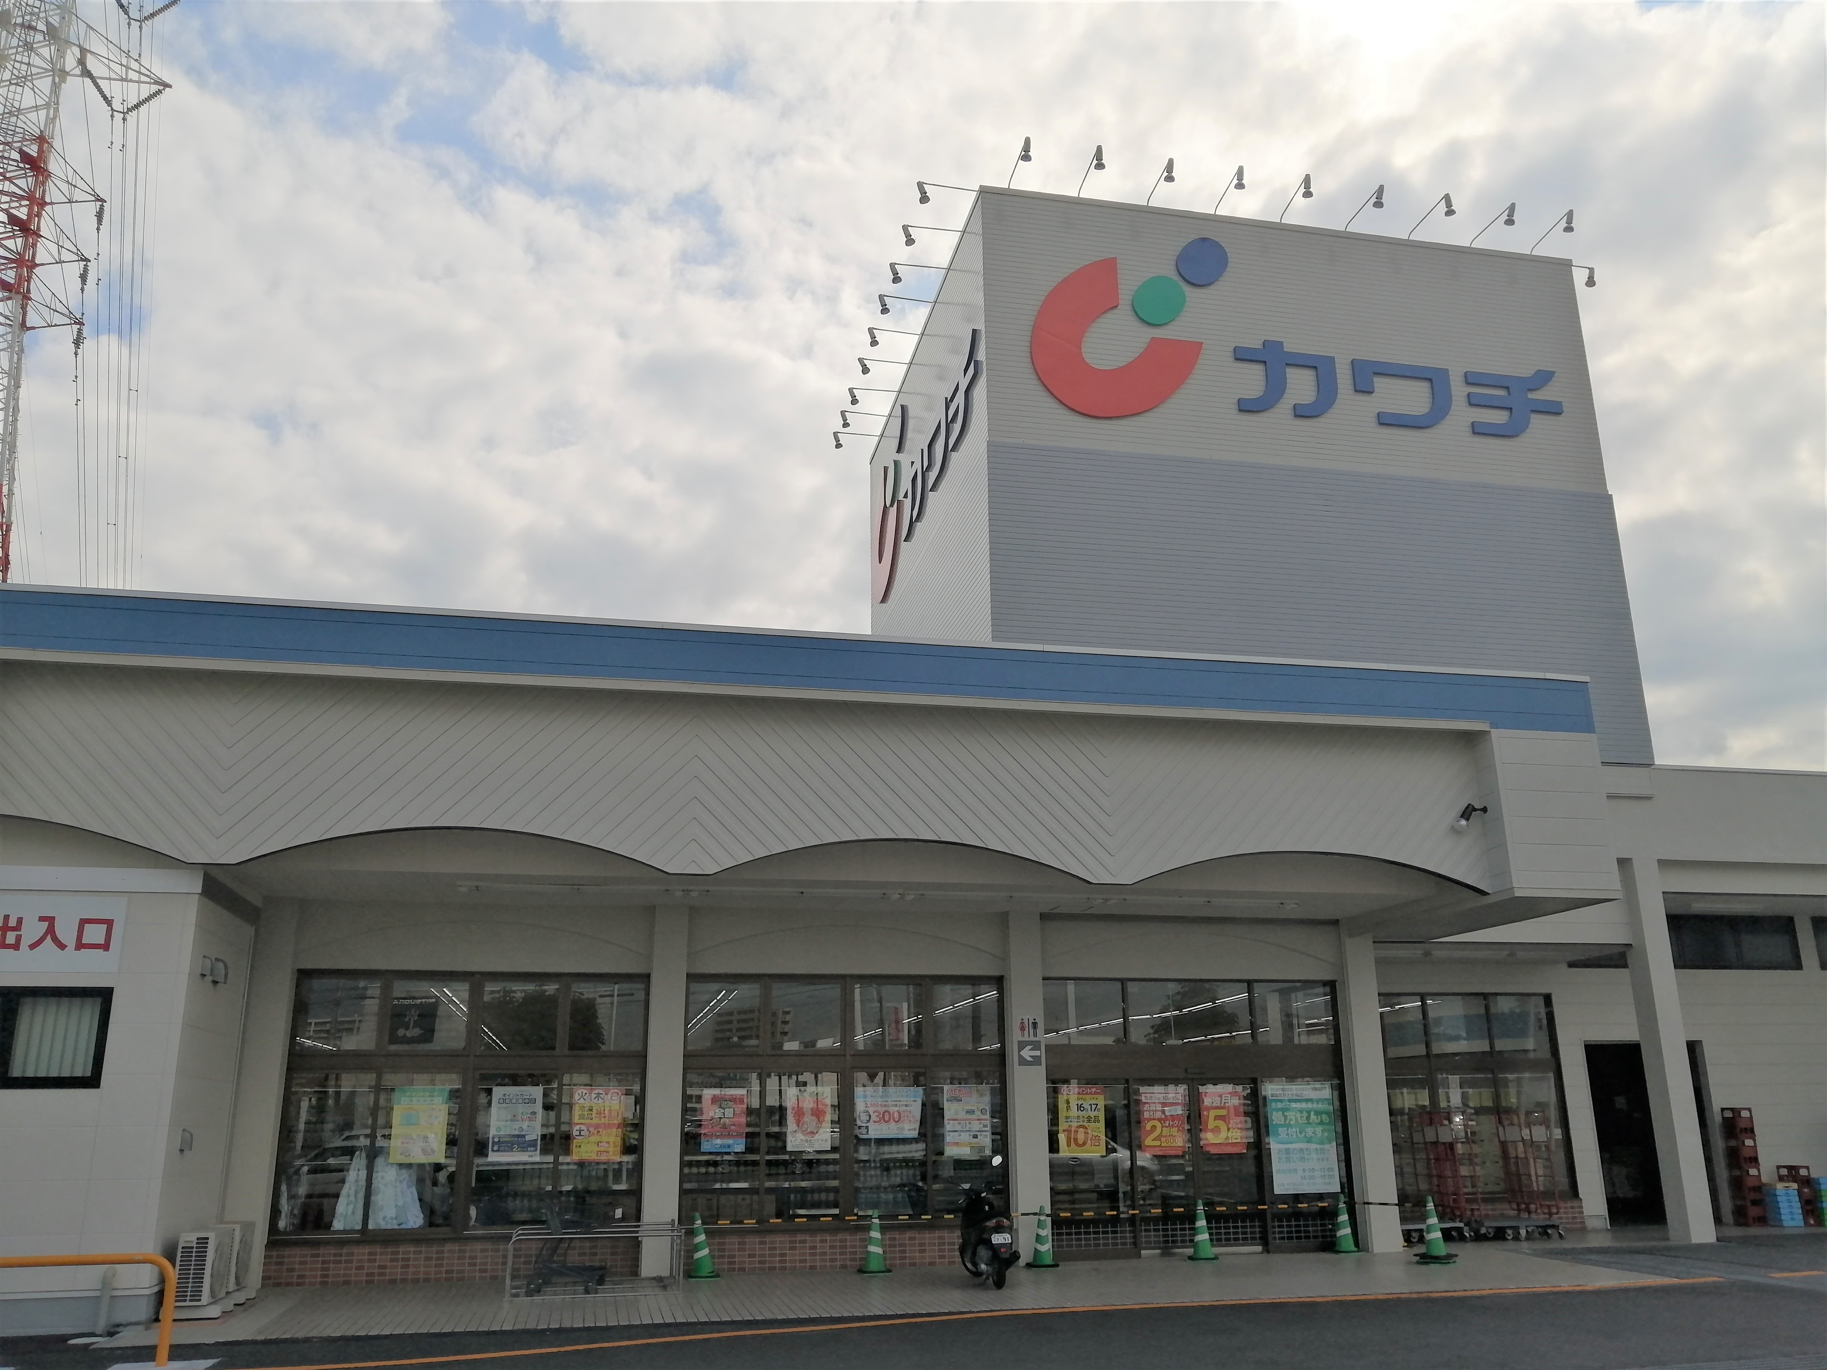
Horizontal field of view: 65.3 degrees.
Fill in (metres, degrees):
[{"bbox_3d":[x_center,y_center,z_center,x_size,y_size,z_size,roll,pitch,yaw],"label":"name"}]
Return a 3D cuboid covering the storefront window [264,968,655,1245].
[{"bbox_3d":[-5.005,4.672,15.988,3.867,2.842,0.130,3,-17,-12],"label":"storefront window"}]

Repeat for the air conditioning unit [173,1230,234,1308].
[{"bbox_3d":[-6.822,5.595,13.717,0.300,0.630,0.780,3,-17,-12],"label":"air conditioning unit"}]

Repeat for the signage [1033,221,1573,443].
[{"bbox_3d":[5.899,-5.182,21.448,8.580,3.130,0.160,3,-17,-11],"label":"signage"}]

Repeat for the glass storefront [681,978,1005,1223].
[{"bbox_3d":[-0.797,5.069,17.376,3.980,2.970,0.180,3,-17,-11],"label":"glass storefront"}]

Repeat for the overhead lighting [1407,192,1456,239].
[{"bbox_3d":[8.054,-7.179,22.262,0.180,0.420,1.120,3,-17,-12],"label":"overhead lighting"}]

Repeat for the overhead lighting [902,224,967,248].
[{"bbox_3d":[0.322,-6.976,22.230,1.060,0.410,0.180,3,-17,-12],"label":"overhead lighting"}]

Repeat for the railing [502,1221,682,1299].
[{"bbox_3d":[-3.393,6.144,15.267,1.770,0.600,1.410,3,-17,-11],"label":"railing"}]

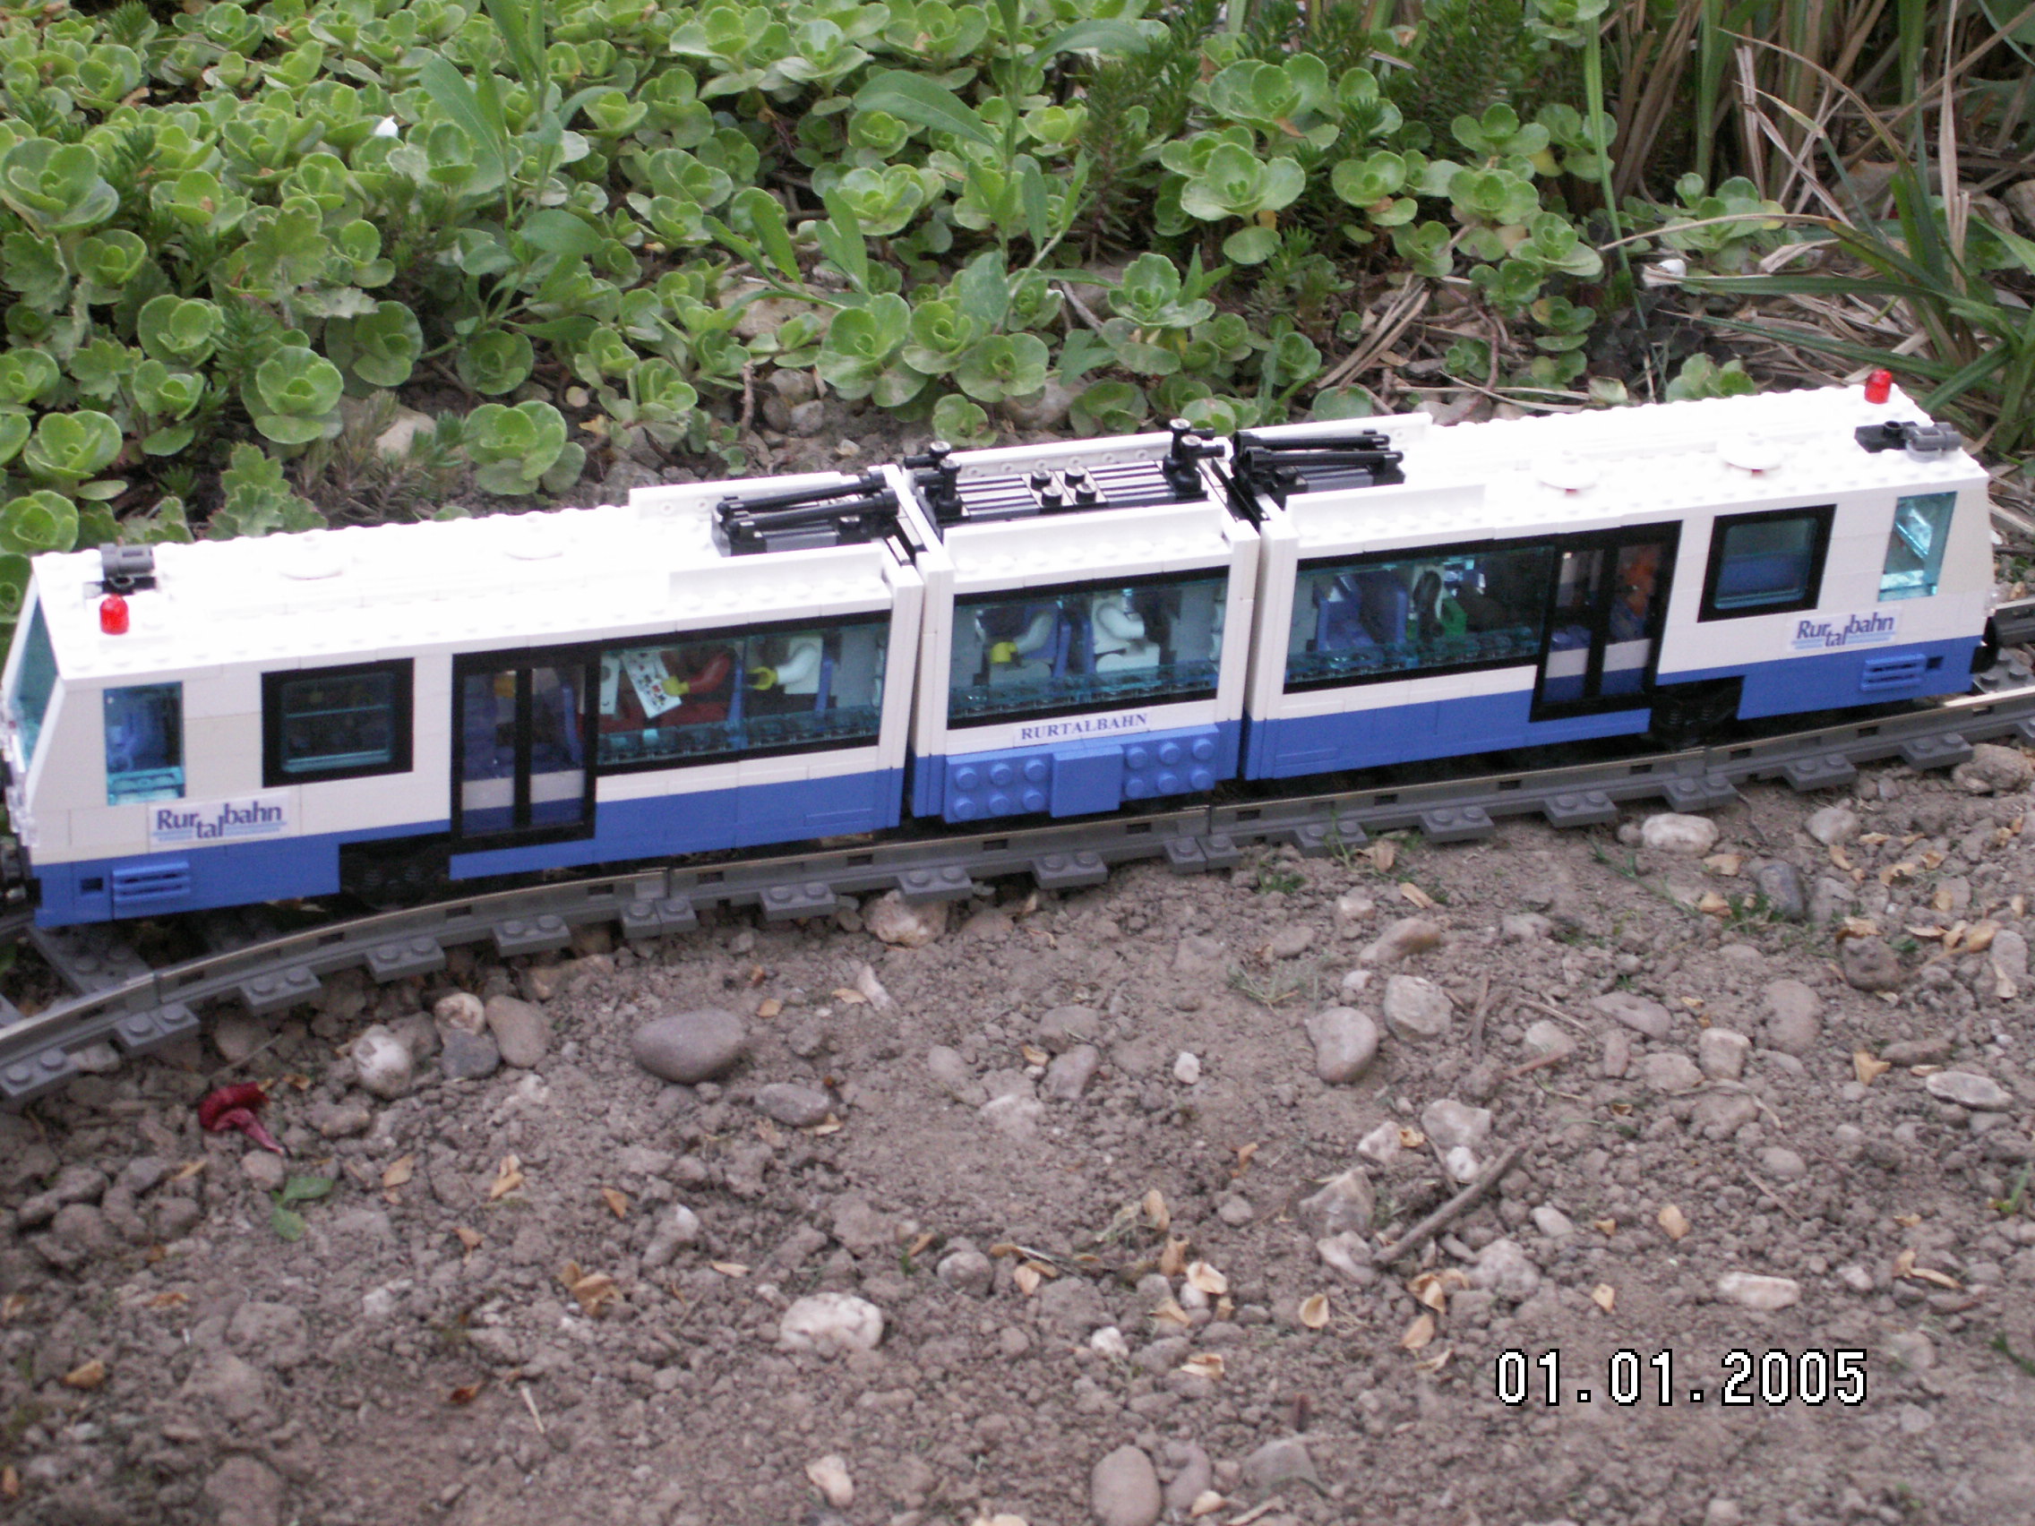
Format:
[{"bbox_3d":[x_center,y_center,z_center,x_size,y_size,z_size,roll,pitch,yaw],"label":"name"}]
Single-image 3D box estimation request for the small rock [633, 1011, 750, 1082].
[{"bbox_3d":[-0.070,0.060,0.772,0.024,0.013,0.019,7,33,5],"label":"small rock"}]

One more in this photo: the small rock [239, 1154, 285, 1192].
[{"bbox_3d":[-0.155,0.084,0.746,0.009,0.007,0.009,4,33,0],"label":"small rock"}]

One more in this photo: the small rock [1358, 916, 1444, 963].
[{"bbox_3d":[0.089,0.041,0.842,0.024,0.008,0.011,-18,39,-31],"label":"small rock"}]

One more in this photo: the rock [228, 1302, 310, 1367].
[{"bbox_3d":[-0.144,0.110,0.698,0.016,0.011,0.014,3,33,-2],"label":"rock"}]

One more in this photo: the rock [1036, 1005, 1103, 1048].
[{"bbox_3d":[0.011,0.058,0.797,0.014,0.008,0.012,6,33,2],"label":"rock"}]

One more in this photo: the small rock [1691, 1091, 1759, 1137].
[{"bbox_3d":[0.152,0.075,0.781,0.015,0.008,0.012,12,33,12],"label":"small rock"}]

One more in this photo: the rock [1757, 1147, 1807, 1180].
[{"bbox_3d":[0.164,0.086,0.782,0.011,0.006,0.009,10,33,8],"label":"rock"}]

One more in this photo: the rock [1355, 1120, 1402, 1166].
[{"bbox_3d":[0.077,0.081,0.777,0.010,0.009,0.011,-7,34,-17],"label":"rock"}]

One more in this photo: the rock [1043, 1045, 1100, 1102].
[{"bbox_3d":[0.012,0.066,0.775,0.010,0.008,0.017,16,35,18],"label":"rock"}]

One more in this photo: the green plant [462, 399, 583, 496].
[{"bbox_3d":[-0.132,-0.084,0.974,0.033,0.021,0.032,3,33,-2],"label":"green plant"}]

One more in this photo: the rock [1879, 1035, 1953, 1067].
[{"bbox_3d":[0.200,0.064,0.810,0.017,0.006,0.008,-5,34,-14],"label":"rock"}]

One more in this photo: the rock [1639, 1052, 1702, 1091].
[{"bbox_3d":[0.142,0.067,0.792,0.014,0.007,0.010,18,35,21],"label":"rock"}]

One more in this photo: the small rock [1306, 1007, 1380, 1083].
[{"bbox_3d":[0.070,0.061,0.786,0.015,0.013,0.020,7,33,5],"label":"small rock"}]

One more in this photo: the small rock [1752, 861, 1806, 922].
[{"bbox_3d":[0.178,0.030,0.851,0.011,0.011,0.018,-1,33,-8],"label":"small rock"}]

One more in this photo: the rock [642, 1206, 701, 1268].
[{"bbox_3d":[-0.069,0.094,0.726,0.009,0.009,0.017,21,36,24],"label":"rock"}]

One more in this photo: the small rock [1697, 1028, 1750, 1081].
[{"bbox_3d":[0.156,0.064,0.803,0.011,0.009,0.009,3,33,-2],"label":"small rock"}]

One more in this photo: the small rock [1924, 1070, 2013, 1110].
[{"bbox_3d":[0.208,0.072,0.799,0.019,0.007,0.010,13,34,13],"label":"small rock"}]

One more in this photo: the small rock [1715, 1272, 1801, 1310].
[{"bbox_3d":[0.149,0.106,0.735,0.017,0.007,0.008,11,33,10],"label":"small rock"}]

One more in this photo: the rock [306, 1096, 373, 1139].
[{"bbox_3d":[-0.139,0.073,0.747,0.013,0.007,0.011,8,33,6],"label":"rock"}]

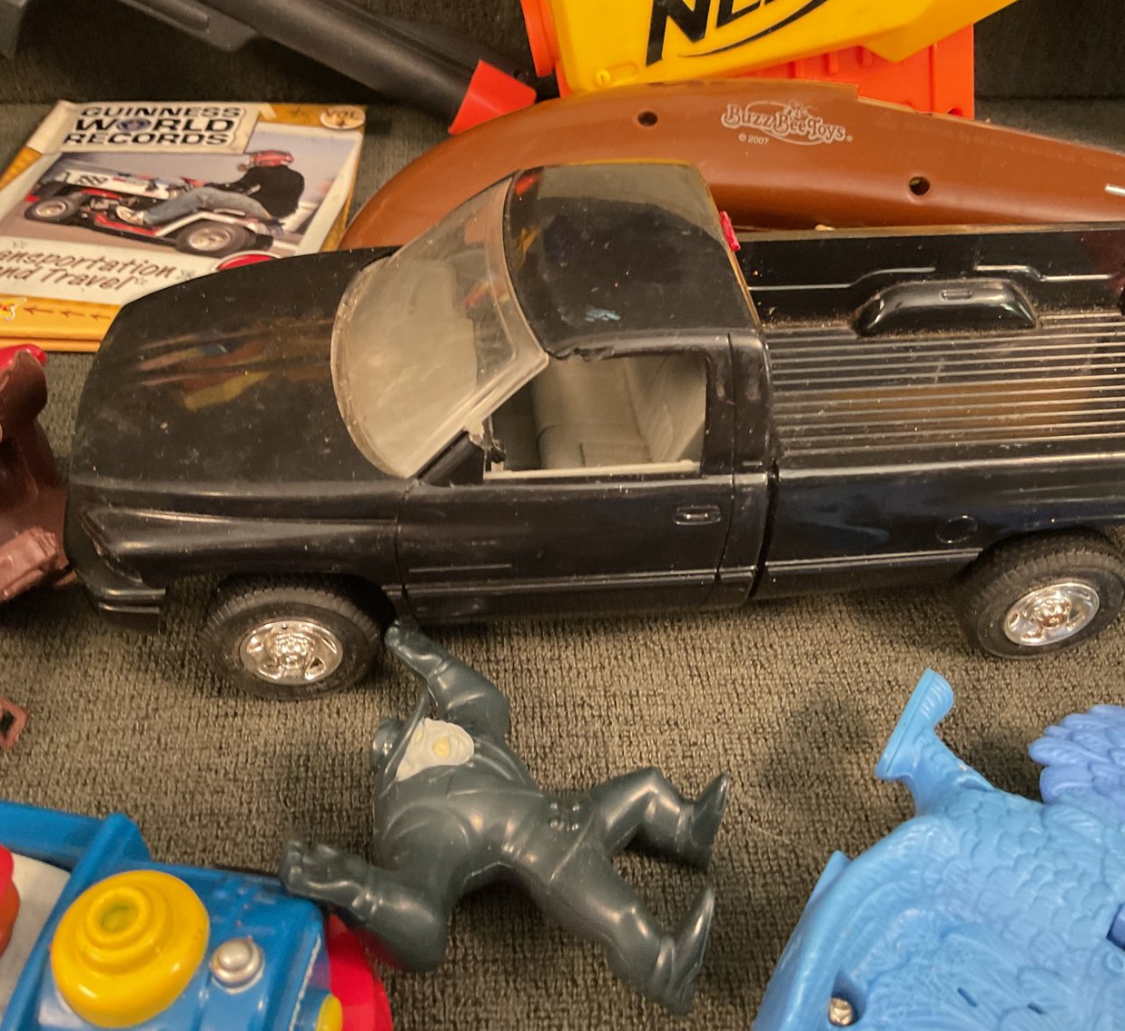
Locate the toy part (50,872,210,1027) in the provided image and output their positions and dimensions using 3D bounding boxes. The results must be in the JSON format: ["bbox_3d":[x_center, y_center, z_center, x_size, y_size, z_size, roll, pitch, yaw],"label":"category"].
[{"bbox_3d":[-0.057,0.056,0.151,0.020,0.013,0.020,-3,44,-3],"label":"toy part"}]

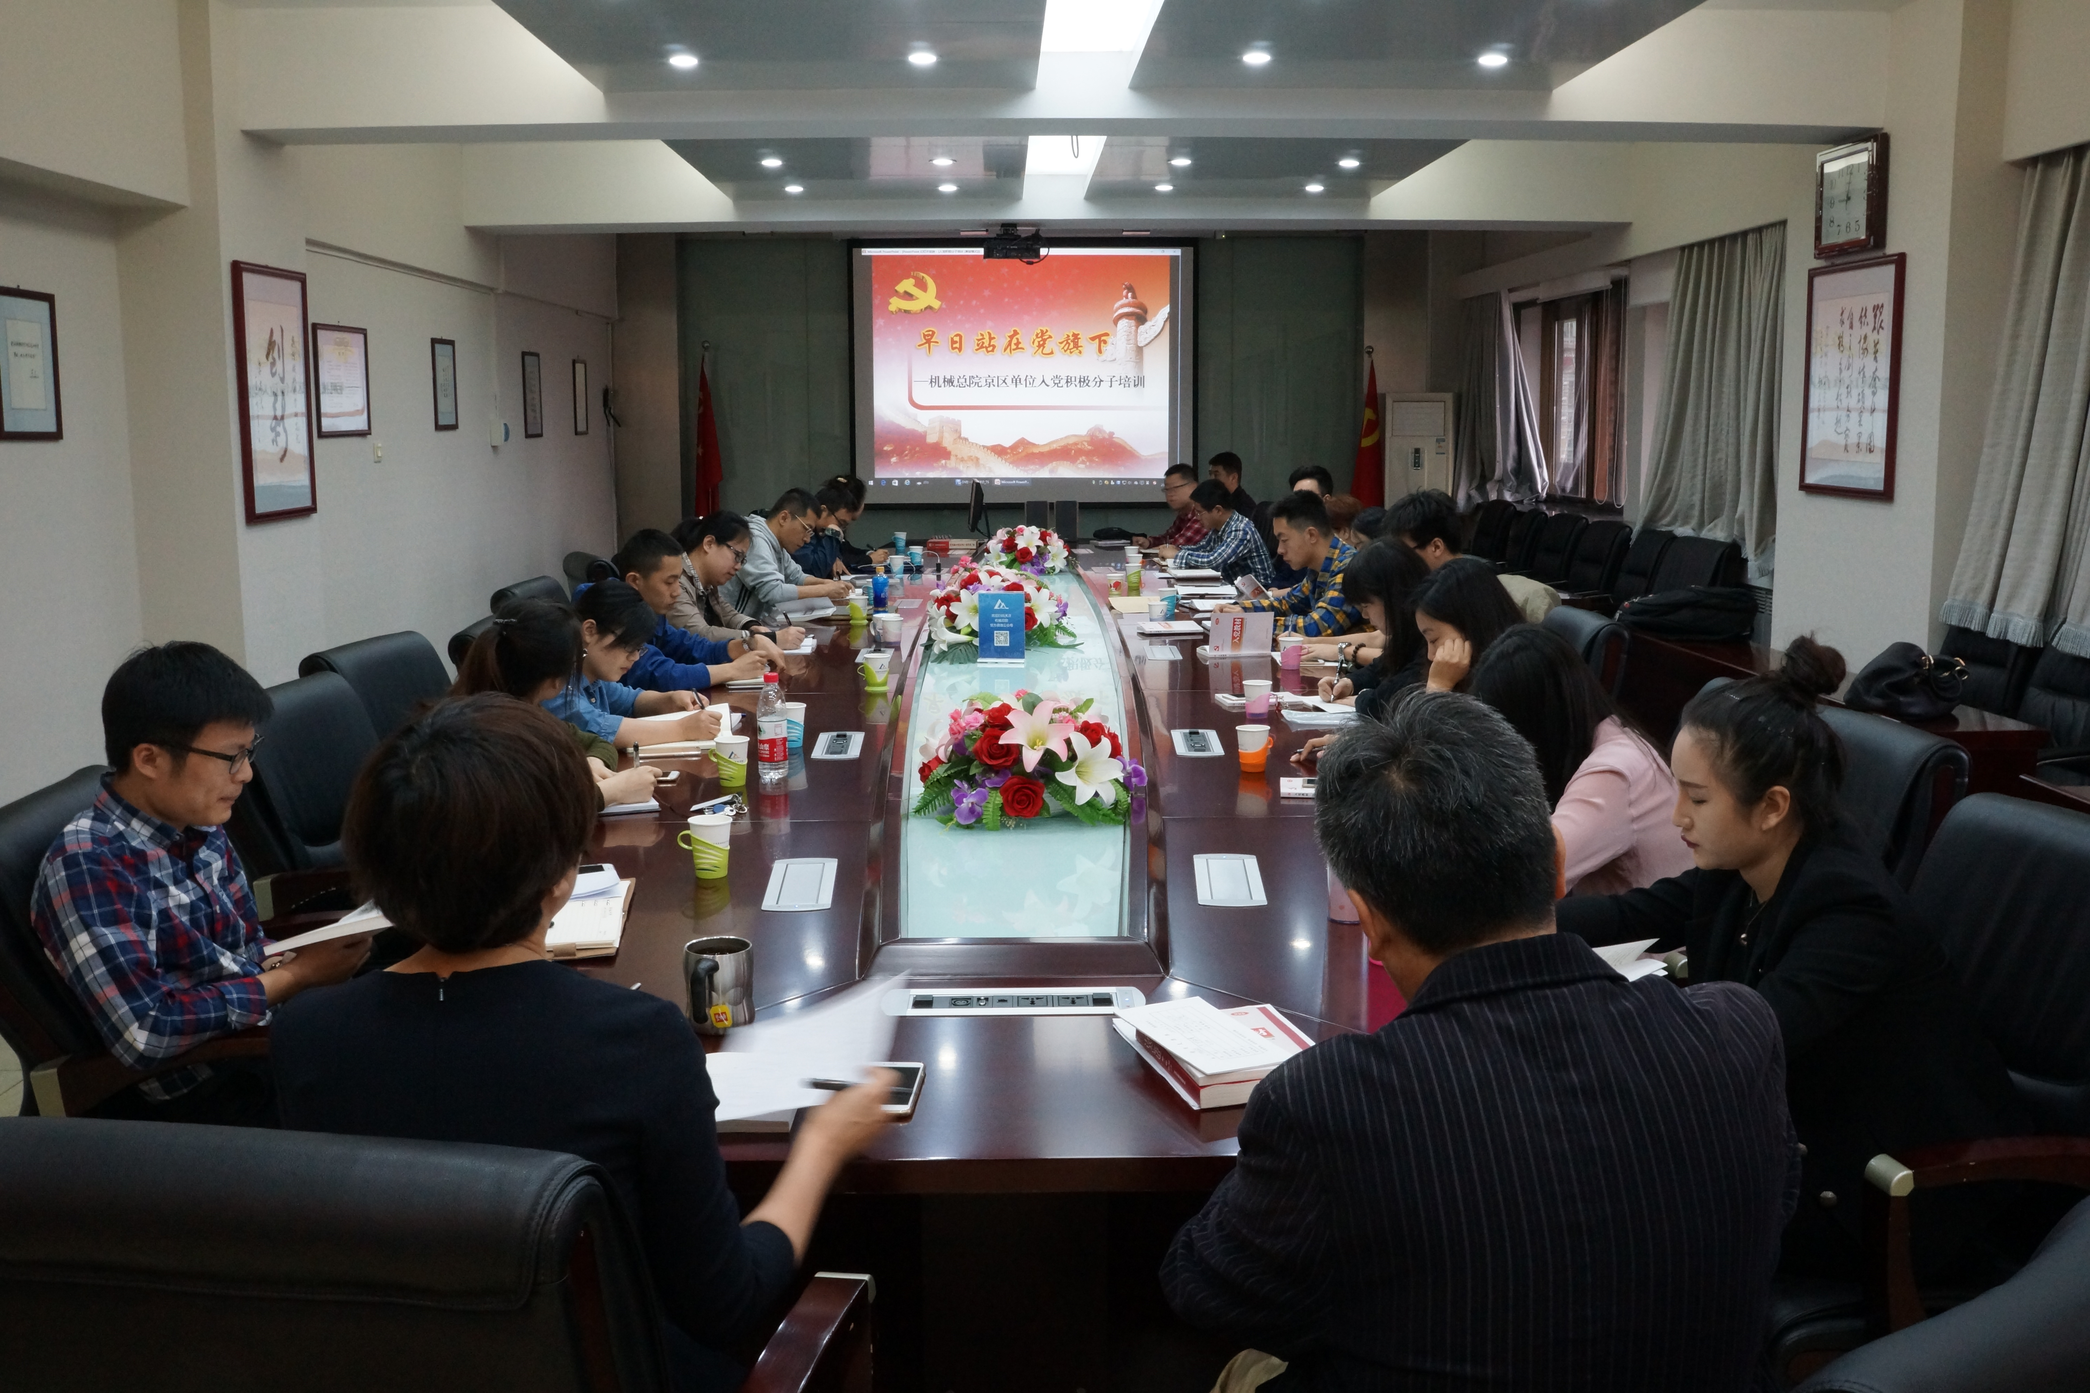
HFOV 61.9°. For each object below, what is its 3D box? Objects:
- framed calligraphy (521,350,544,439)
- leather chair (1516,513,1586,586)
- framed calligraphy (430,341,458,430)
[{"bbox_3d":[-3.007,-1.767,10.235,0.025,0.493,0.302,0,9,-2],"label":"framed calligraphy"},{"bbox_3d":[2.702,-0.543,9.991,0.620,1.000,0.580,0,9,-2],"label":"leather chair"},{"bbox_3d":[-2.960,-1.536,8.603,0.025,0.443,0.291,0,9,-2],"label":"framed calligraphy"}]

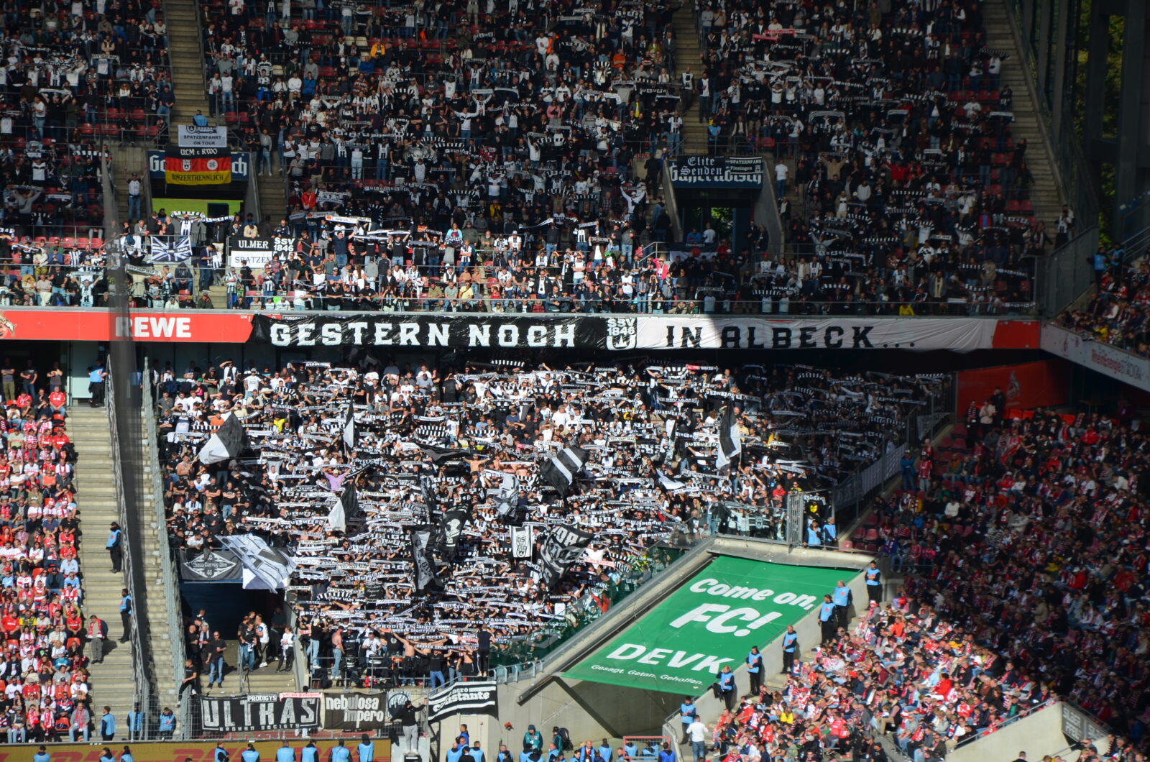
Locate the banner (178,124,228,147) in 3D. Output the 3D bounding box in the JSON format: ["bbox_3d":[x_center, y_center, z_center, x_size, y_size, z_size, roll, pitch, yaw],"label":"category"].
[{"bbox_3d":[-14.289,-9.409,192.300,1.880,0.860,0.080,0,6,-8],"label":"banner"}]

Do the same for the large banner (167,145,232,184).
[{"bbox_3d":[-14.424,-8.282,191.800,2.500,1.480,0.100,0,6,-8],"label":"large banner"}]

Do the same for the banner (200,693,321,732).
[{"bbox_3d":[-10.719,11.289,170.400,4.100,1.270,0.100,0,6,-8],"label":"banner"}]

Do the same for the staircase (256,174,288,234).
[{"bbox_3d":[-11.493,-6.714,190.300,1.150,2.250,3.200,0,6,-8],"label":"staircase"}]

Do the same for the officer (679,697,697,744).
[{"bbox_3d":[3.942,11.877,175.000,0.580,1.640,0.400,3,6,18],"label":"officer"}]

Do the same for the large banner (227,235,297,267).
[{"bbox_3d":[-11.711,-4.831,187.500,2.600,1.170,0.100,0,6,-8],"label":"large banner"}]

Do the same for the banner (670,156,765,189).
[{"bbox_3d":[5.510,-8.111,194.300,3.650,1.200,0.100,0,6,-8],"label":"banner"}]

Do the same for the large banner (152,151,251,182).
[{"bbox_3d":[-14.404,-8.256,192.000,3.820,1.100,0.100,0,6,-8],"label":"large banner"}]

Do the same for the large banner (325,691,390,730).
[{"bbox_3d":[-7.412,11.268,171.000,2.320,1.240,0.100,0,6,-8],"label":"large banner"}]

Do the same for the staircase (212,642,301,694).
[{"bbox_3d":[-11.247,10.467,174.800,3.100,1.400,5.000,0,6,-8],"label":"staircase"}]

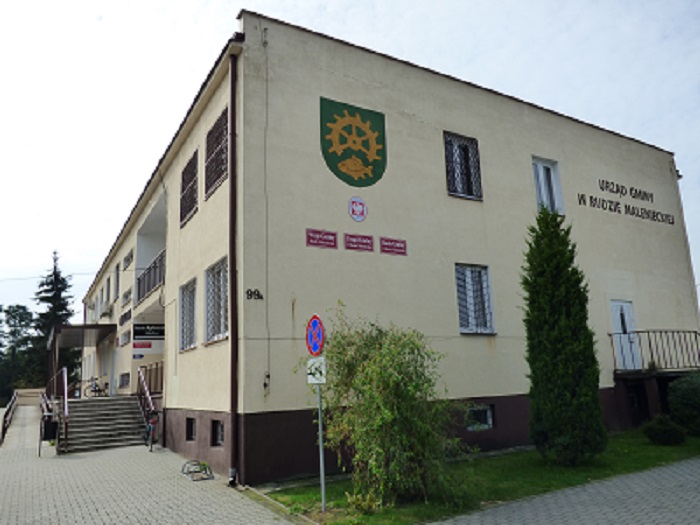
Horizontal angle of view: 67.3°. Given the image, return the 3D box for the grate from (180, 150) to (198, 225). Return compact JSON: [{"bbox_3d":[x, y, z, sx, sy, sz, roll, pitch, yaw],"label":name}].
[{"bbox_3d":[-4.099,-1.885,13.494,0.060,1.600,1.600,5,-14,-30],"label":"grate"}]

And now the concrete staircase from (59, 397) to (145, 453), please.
[{"bbox_3d":[-7.432,4.716,15.594,2.157,1.330,2.750,5,-15,-30],"label":"concrete staircase"}]

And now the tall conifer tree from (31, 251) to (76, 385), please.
[{"bbox_3d":[-25.485,5.592,46.018,4.600,13.540,4.600,-2,-12,0],"label":"tall conifer tree"}]

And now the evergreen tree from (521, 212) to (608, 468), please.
[{"bbox_3d":[4.104,1.321,10.609,1.500,5.094,1.500,5,-15,-30],"label":"evergreen tree"}]

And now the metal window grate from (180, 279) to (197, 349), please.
[{"bbox_3d":[-3.859,1.274,12.655,0.060,1.580,1.550,5,-14,-30],"label":"metal window grate"}]

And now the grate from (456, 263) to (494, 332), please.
[{"bbox_3d":[2.984,0.895,12.677,1.086,1.674,0.150,5,-15,-30],"label":"grate"}]

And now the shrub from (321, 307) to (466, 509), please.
[{"bbox_3d":[0.637,2.052,7.849,2.000,2.715,1.900,-2,-13,-1],"label":"shrub"}]

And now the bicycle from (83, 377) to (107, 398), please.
[{"bbox_3d":[-10.628,5.251,22.000,1.500,0.950,0.550,-8,-13,25],"label":"bicycle"}]

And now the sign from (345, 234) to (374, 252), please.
[{"bbox_3d":[0.216,-0.417,11.232,0.727,0.328,0.030,5,-15,-30],"label":"sign"}]

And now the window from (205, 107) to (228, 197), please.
[{"bbox_3d":[-3.037,-2.496,11.853,0.070,1.518,1.748,5,-15,-30],"label":"window"}]

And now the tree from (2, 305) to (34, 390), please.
[{"bbox_3d":[-32.558,9.189,50.874,3.200,10.329,3.200,5,-15,-30],"label":"tree"}]

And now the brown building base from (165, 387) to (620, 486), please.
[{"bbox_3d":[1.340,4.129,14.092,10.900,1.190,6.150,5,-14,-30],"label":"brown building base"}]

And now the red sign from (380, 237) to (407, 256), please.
[{"bbox_3d":[0.951,-0.335,11.221,0.670,0.350,0.030,5,-14,-30],"label":"red sign"}]

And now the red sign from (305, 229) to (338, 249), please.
[{"bbox_3d":[-0.535,-0.458,10.350,0.670,0.350,0.030,5,-14,-30],"label":"red sign"}]

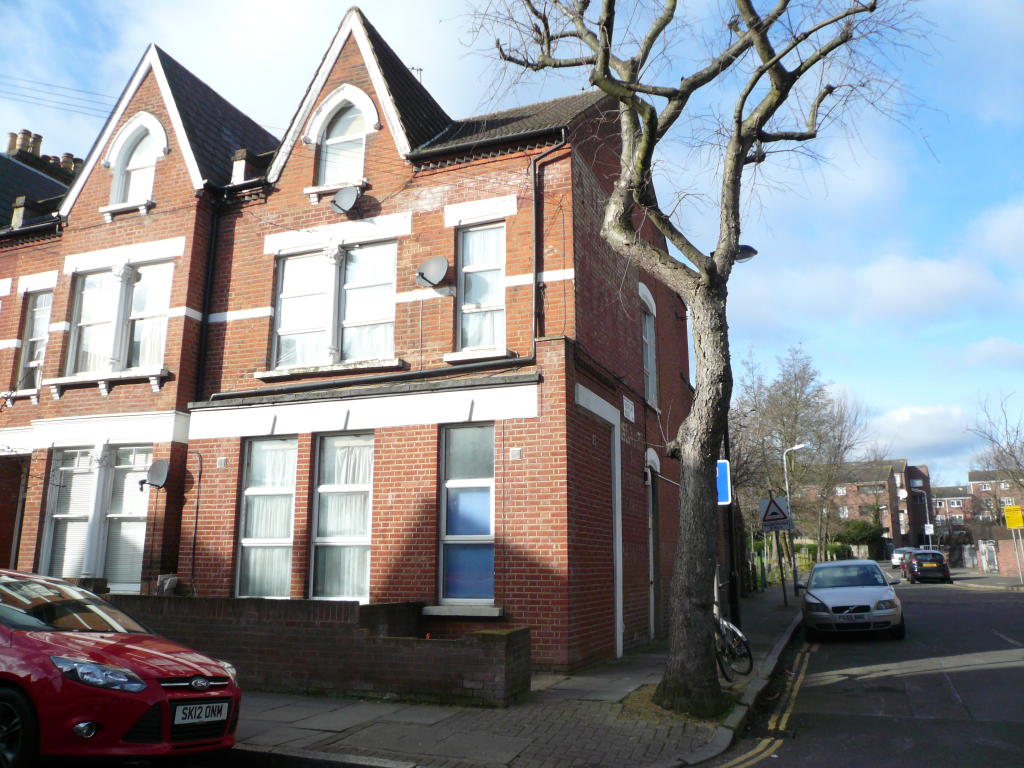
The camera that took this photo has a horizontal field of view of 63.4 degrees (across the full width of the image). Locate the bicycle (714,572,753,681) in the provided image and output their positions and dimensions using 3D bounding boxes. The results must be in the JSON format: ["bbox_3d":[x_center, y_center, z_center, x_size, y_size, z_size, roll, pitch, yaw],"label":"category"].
[{"bbox_3d":[2.581,2.981,10.071,0.600,1.080,1.750,-4,-12,21],"label":"bicycle"}]

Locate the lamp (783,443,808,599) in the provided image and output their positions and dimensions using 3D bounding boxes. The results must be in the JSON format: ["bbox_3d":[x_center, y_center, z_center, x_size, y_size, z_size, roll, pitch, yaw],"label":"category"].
[{"bbox_3d":[9.561,4.491,27.375,0.797,4.923,0.220,-4,-12,21],"label":"lamp"}]

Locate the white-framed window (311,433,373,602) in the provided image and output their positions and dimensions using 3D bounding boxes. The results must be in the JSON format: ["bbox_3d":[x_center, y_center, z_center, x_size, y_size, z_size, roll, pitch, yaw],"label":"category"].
[{"bbox_3d":[-2.347,1.828,11.519,0.973,2.322,0.130,-5,-13,22],"label":"white-framed window"}]

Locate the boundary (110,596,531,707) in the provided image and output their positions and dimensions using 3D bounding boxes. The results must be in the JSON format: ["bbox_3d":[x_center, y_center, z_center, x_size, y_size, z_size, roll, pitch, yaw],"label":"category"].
[{"bbox_3d":[-2.420,2.868,9.179,5.300,0.950,0.750,-5,-13,21],"label":"boundary"}]

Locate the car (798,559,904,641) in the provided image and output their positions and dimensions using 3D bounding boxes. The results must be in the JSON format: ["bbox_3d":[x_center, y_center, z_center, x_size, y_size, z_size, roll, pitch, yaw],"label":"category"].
[{"bbox_3d":[6.921,4.334,16.992,1.790,1.455,4.470,-4,-12,21],"label":"car"}]

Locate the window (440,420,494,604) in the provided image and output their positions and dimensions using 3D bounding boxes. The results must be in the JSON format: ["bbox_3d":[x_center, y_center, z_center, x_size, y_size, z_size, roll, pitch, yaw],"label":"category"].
[{"bbox_3d":[-0.549,1.635,10.491,0.804,2.259,0.140,-4,-12,21],"label":"window"}]

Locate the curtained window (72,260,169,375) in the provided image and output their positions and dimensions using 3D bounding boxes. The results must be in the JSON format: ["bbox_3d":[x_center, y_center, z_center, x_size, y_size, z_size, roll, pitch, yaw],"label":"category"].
[{"bbox_3d":[-6.320,-1.045,13.333,2.246,1.757,0.220,-4,-12,21],"label":"curtained window"}]

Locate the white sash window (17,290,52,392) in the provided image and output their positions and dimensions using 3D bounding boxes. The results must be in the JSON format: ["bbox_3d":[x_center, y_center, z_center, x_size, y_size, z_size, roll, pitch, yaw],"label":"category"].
[{"bbox_3d":[-8.383,-0.720,14.630,0.740,1.880,0.170,-5,-13,21],"label":"white sash window"}]

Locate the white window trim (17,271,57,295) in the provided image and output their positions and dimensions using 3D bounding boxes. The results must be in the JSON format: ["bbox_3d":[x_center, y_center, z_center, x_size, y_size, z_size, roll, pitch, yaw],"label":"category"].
[{"bbox_3d":[-8.454,-1.808,14.786,0.967,0.303,0.120,-4,-12,21],"label":"white window trim"}]

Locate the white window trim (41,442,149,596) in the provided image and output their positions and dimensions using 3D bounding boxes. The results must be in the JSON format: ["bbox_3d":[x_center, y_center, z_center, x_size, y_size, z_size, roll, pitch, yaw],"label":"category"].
[{"bbox_3d":[-6.472,2.090,12.894,2.219,2.257,0.150,-5,-13,22],"label":"white window trim"}]

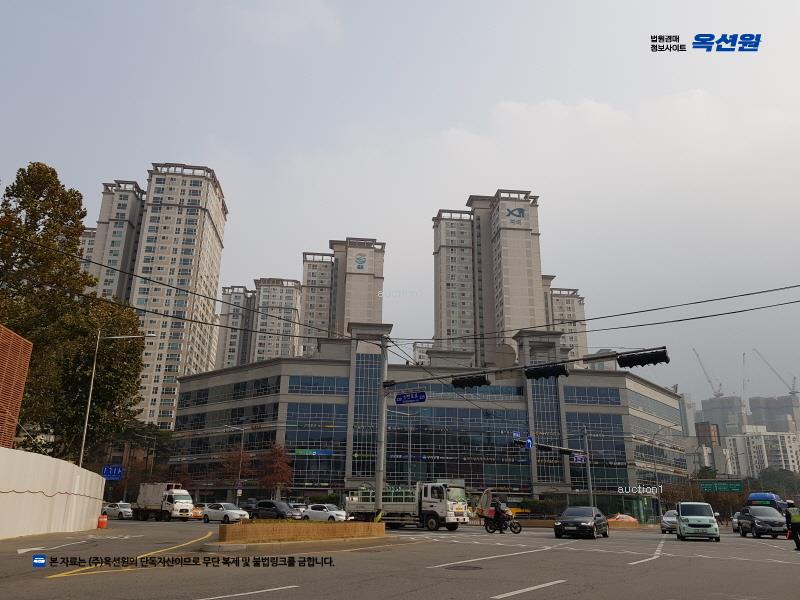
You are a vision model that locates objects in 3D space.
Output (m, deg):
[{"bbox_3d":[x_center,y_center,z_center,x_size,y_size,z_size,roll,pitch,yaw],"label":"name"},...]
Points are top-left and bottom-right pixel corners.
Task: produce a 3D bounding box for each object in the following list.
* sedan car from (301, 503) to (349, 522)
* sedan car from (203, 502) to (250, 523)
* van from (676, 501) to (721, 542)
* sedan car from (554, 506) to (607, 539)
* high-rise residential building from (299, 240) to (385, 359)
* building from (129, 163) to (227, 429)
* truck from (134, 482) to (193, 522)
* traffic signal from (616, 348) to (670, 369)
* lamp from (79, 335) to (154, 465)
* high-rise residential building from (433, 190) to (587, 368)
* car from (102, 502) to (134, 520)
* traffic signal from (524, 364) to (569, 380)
[{"bbox_3d":[-6.332,17.712,50.144,4.350,1.460,1.780,-11,-22,30],"label":"sedan car"},{"bbox_3d":[-14.066,17.331,48.800,4.500,1.480,1.780,-14,-23,37],"label":"sedan car"},{"bbox_3d":[14.068,10.509,28.586,1.600,1.690,3.600,-6,-19,19],"label":"van"},{"bbox_3d":[8.990,10.892,29.499,1.860,1.460,4.880,-9,-20,27],"label":"sedan car"},{"bbox_3d":[-20.302,21.621,193.670,27.200,84.000,26.000,3,-18,-6],"label":"high-rise residential building"},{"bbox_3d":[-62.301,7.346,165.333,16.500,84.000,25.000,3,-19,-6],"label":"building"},{"bbox_3d":[-18.456,15.652,46.563,5.500,2.780,2.050,-13,-23,35],"label":"truck"},{"bbox_3d":[7.664,1.902,18.920,1.420,0.370,0.360,-10,-21,31],"label":"traffic signal"},{"bbox_3d":[-15.303,6.734,31.951,3.100,10.500,0.350,1,-19,0],"label":"lamp"},{"bbox_3d":[29.825,13.551,177.050,38.000,85.000,27.000,3,-19,-6],"label":"high-rise residential building"},{"bbox_3d":[-26.401,20.064,57.107,4.750,1.460,1.830,-13,-23,36],"label":"car"},{"bbox_3d":[5.142,2.566,21.011,1.420,0.370,0.360,-10,-21,31],"label":"traffic signal"}]

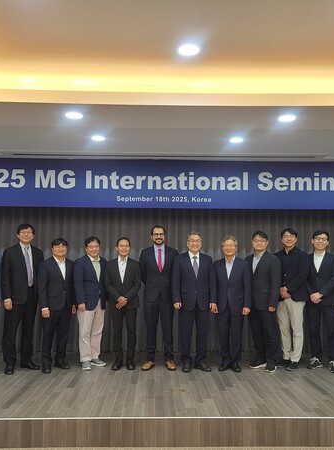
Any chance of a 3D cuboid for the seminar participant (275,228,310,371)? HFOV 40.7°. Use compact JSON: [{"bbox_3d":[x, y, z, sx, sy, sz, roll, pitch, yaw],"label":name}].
[{"bbox_3d":[1.630,0.932,5.881,0.480,1.778,0.360,-2,-6,24],"label":"seminar participant"}]

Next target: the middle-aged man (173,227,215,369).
[{"bbox_3d":[0.334,0.942,5.676,0.530,1.708,0.330,0,-5,4],"label":"middle-aged man"}]

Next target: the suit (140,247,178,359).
[{"bbox_3d":[-0.108,0.965,5.716,0.500,1.436,0.300,0,-5,-4],"label":"suit"}]

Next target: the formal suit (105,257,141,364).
[{"bbox_3d":[-0.551,1.066,5.707,0.470,1.331,0.310,1,-5,-6],"label":"formal suit"}]

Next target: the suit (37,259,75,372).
[{"bbox_3d":[-1.391,1.077,5.675,0.500,1.344,0.300,5,-7,-42],"label":"suit"}]

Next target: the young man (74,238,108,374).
[{"bbox_3d":[-0.975,0.973,5.749,0.470,1.659,0.360,3,-6,-32],"label":"young man"}]

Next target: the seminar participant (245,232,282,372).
[{"bbox_3d":[1.212,0.933,5.662,0.490,1.722,0.360,-3,-6,30],"label":"seminar participant"}]

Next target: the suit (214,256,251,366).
[{"bbox_3d":[0.826,1.087,5.686,0.480,1.363,0.290,-1,-5,13],"label":"suit"}]

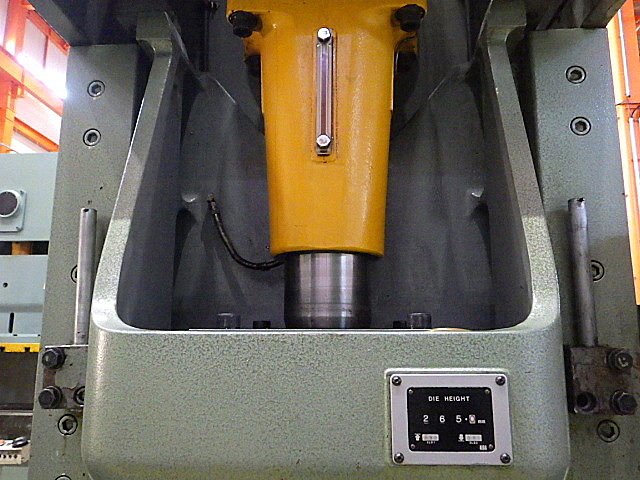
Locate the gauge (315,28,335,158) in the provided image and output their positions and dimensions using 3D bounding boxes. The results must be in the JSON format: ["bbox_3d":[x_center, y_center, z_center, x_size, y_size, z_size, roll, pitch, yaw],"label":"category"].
[{"bbox_3d":[0.006,-0.200,0.693,0.021,0.178,0.024,0,-10,1],"label":"gauge"}]

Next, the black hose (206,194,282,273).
[{"bbox_3d":[-0.116,-0.012,0.808,0.112,0.112,0.050,-1,-10,3],"label":"black hose"}]

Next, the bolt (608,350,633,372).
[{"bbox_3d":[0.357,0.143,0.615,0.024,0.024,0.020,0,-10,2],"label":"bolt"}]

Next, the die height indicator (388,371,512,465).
[{"bbox_3d":[0.145,0.199,0.575,0.132,0.095,0.006,0,-10,1],"label":"die height indicator"}]

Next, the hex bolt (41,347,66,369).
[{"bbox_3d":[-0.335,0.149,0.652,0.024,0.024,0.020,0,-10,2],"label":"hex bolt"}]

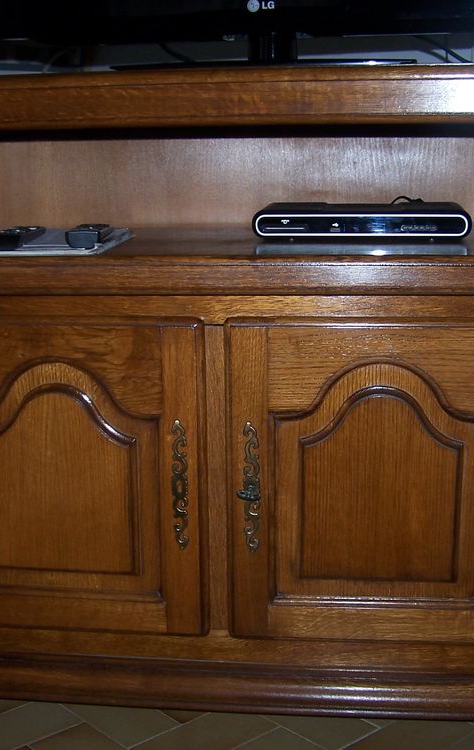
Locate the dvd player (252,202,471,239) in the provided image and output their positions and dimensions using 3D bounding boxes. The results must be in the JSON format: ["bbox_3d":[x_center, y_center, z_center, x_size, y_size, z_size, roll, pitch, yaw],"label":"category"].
[{"bbox_3d":[0.186,-0.230,1.642,0.309,0.044,0.175,1,12,7],"label":"dvd player"}]

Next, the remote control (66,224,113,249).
[{"bbox_3d":[-0.200,-0.194,1.519,0.045,0.022,0.165,0,12,2],"label":"remote control"}]

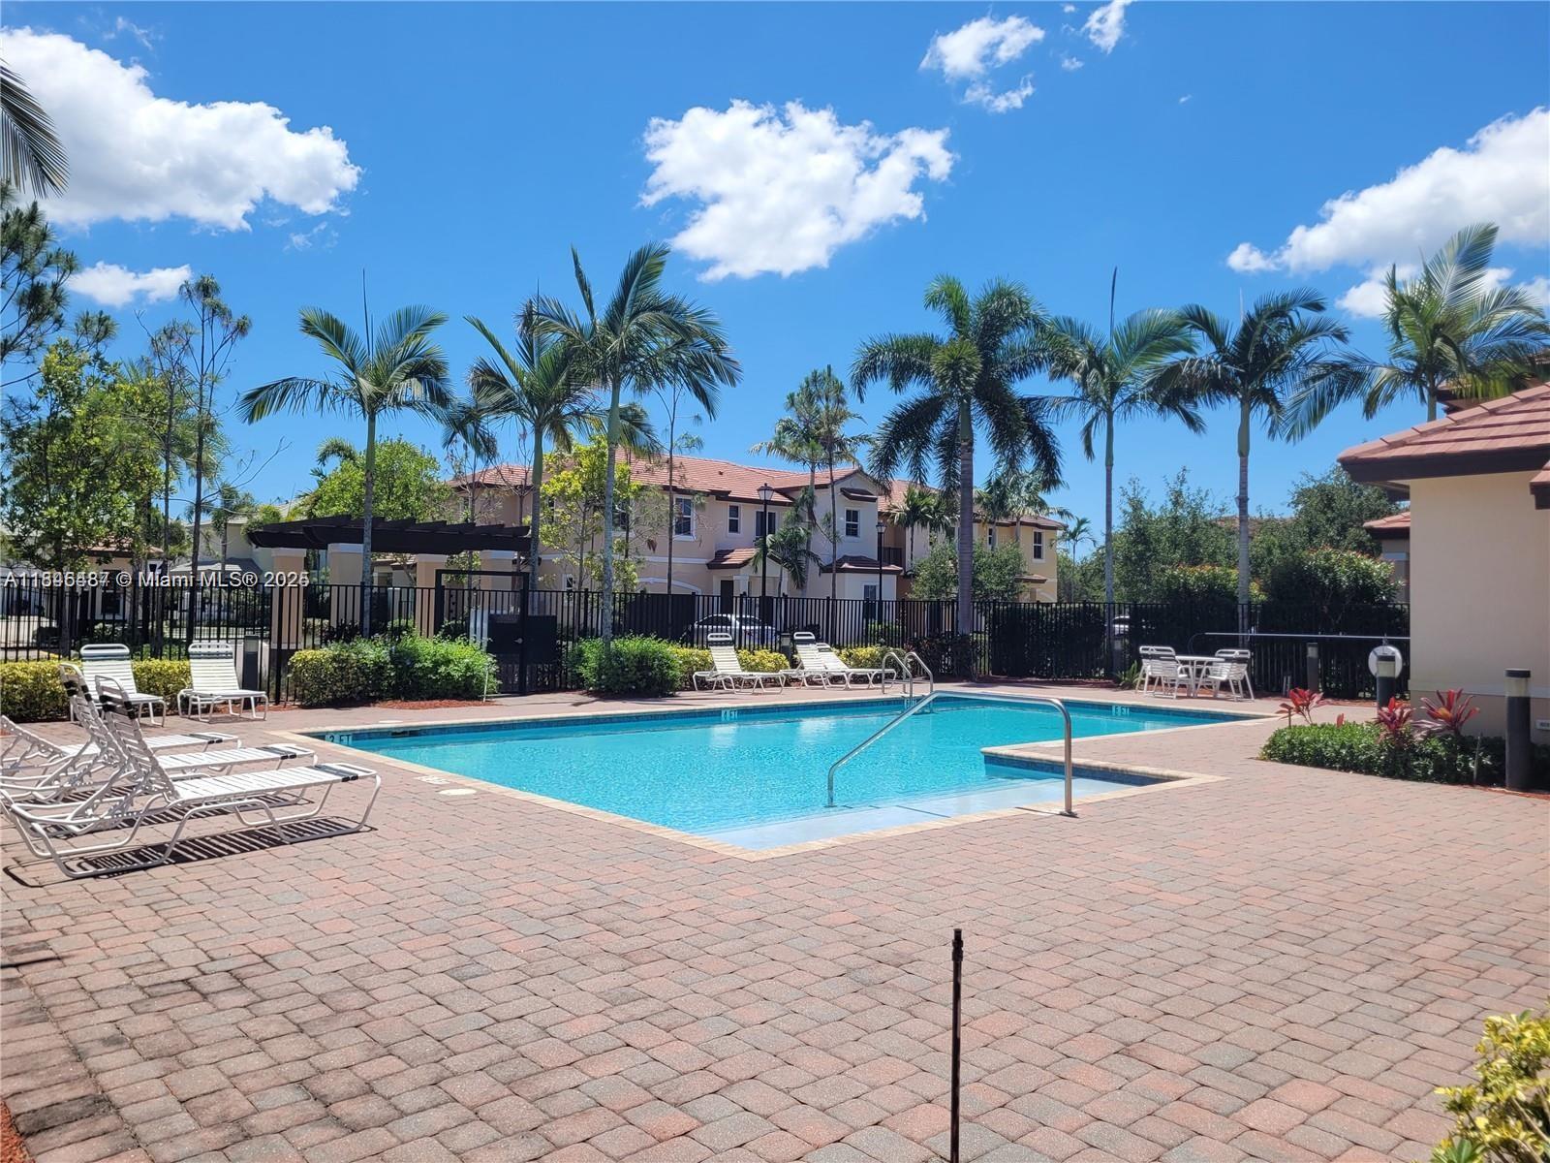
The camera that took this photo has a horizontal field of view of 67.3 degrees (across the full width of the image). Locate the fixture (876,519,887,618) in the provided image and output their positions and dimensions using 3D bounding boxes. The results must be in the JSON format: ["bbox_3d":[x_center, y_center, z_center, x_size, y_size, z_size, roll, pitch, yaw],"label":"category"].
[{"bbox_3d":[3.168,0.320,35.008,0.360,4.400,0.360,1,-2,5],"label":"fixture"}]

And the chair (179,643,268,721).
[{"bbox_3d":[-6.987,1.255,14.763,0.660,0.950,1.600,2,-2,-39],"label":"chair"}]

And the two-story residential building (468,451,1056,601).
[{"bbox_3d":[1.846,-1.170,49.528,30.000,8.000,14.000,2,-2,-41],"label":"two-story residential building"}]

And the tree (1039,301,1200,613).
[{"bbox_3d":[7.915,-2.010,26.700,3.600,8.500,3.600,1,-1,0],"label":"tree"}]

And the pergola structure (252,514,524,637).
[{"bbox_3d":[-7.055,0.472,21.483,4.200,2.900,3.850,3,-2,-43],"label":"pergola structure"}]

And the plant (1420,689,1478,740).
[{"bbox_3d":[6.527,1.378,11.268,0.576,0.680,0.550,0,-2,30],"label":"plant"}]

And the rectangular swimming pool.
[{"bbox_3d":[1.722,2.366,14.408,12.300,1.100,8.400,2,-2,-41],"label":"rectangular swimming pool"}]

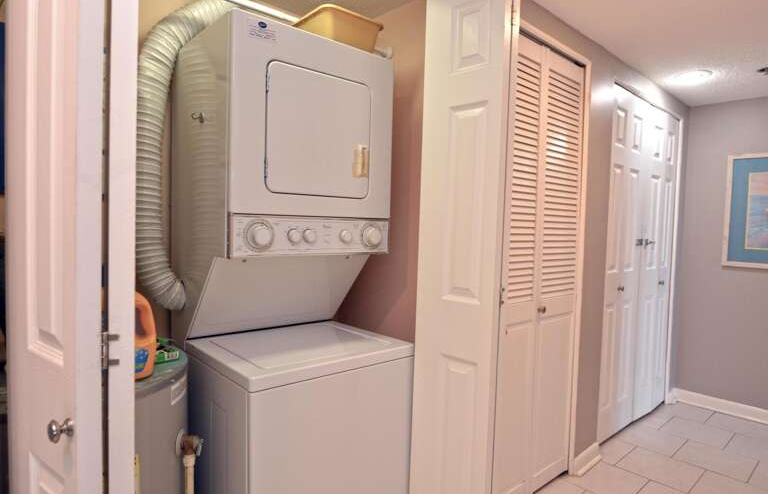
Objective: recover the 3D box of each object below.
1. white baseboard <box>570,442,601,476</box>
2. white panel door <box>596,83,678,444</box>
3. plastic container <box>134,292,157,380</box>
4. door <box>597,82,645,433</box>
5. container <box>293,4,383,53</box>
[{"bbox_3d":[1.105,1.122,2.393,0.303,0.090,0.030,-1,3,-42],"label":"white baseboard"},{"bbox_3d":[1.685,0.114,2.947,1.155,2.050,0.040,-1,3,-42],"label":"white panel door"},{"bbox_3d":[-0.736,0.205,1.220,0.213,0.312,0.110,-1,3,-42],"label":"plastic container"},{"bbox_3d":[1.456,0.117,2.745,0.543,2.050,0.040,-1,3,-42],"label":"door"},{"bbox_3d":[-0.207,-0.752,1.708,0.265,0.150,0.320,-1,3,-42],"label":"container"}]

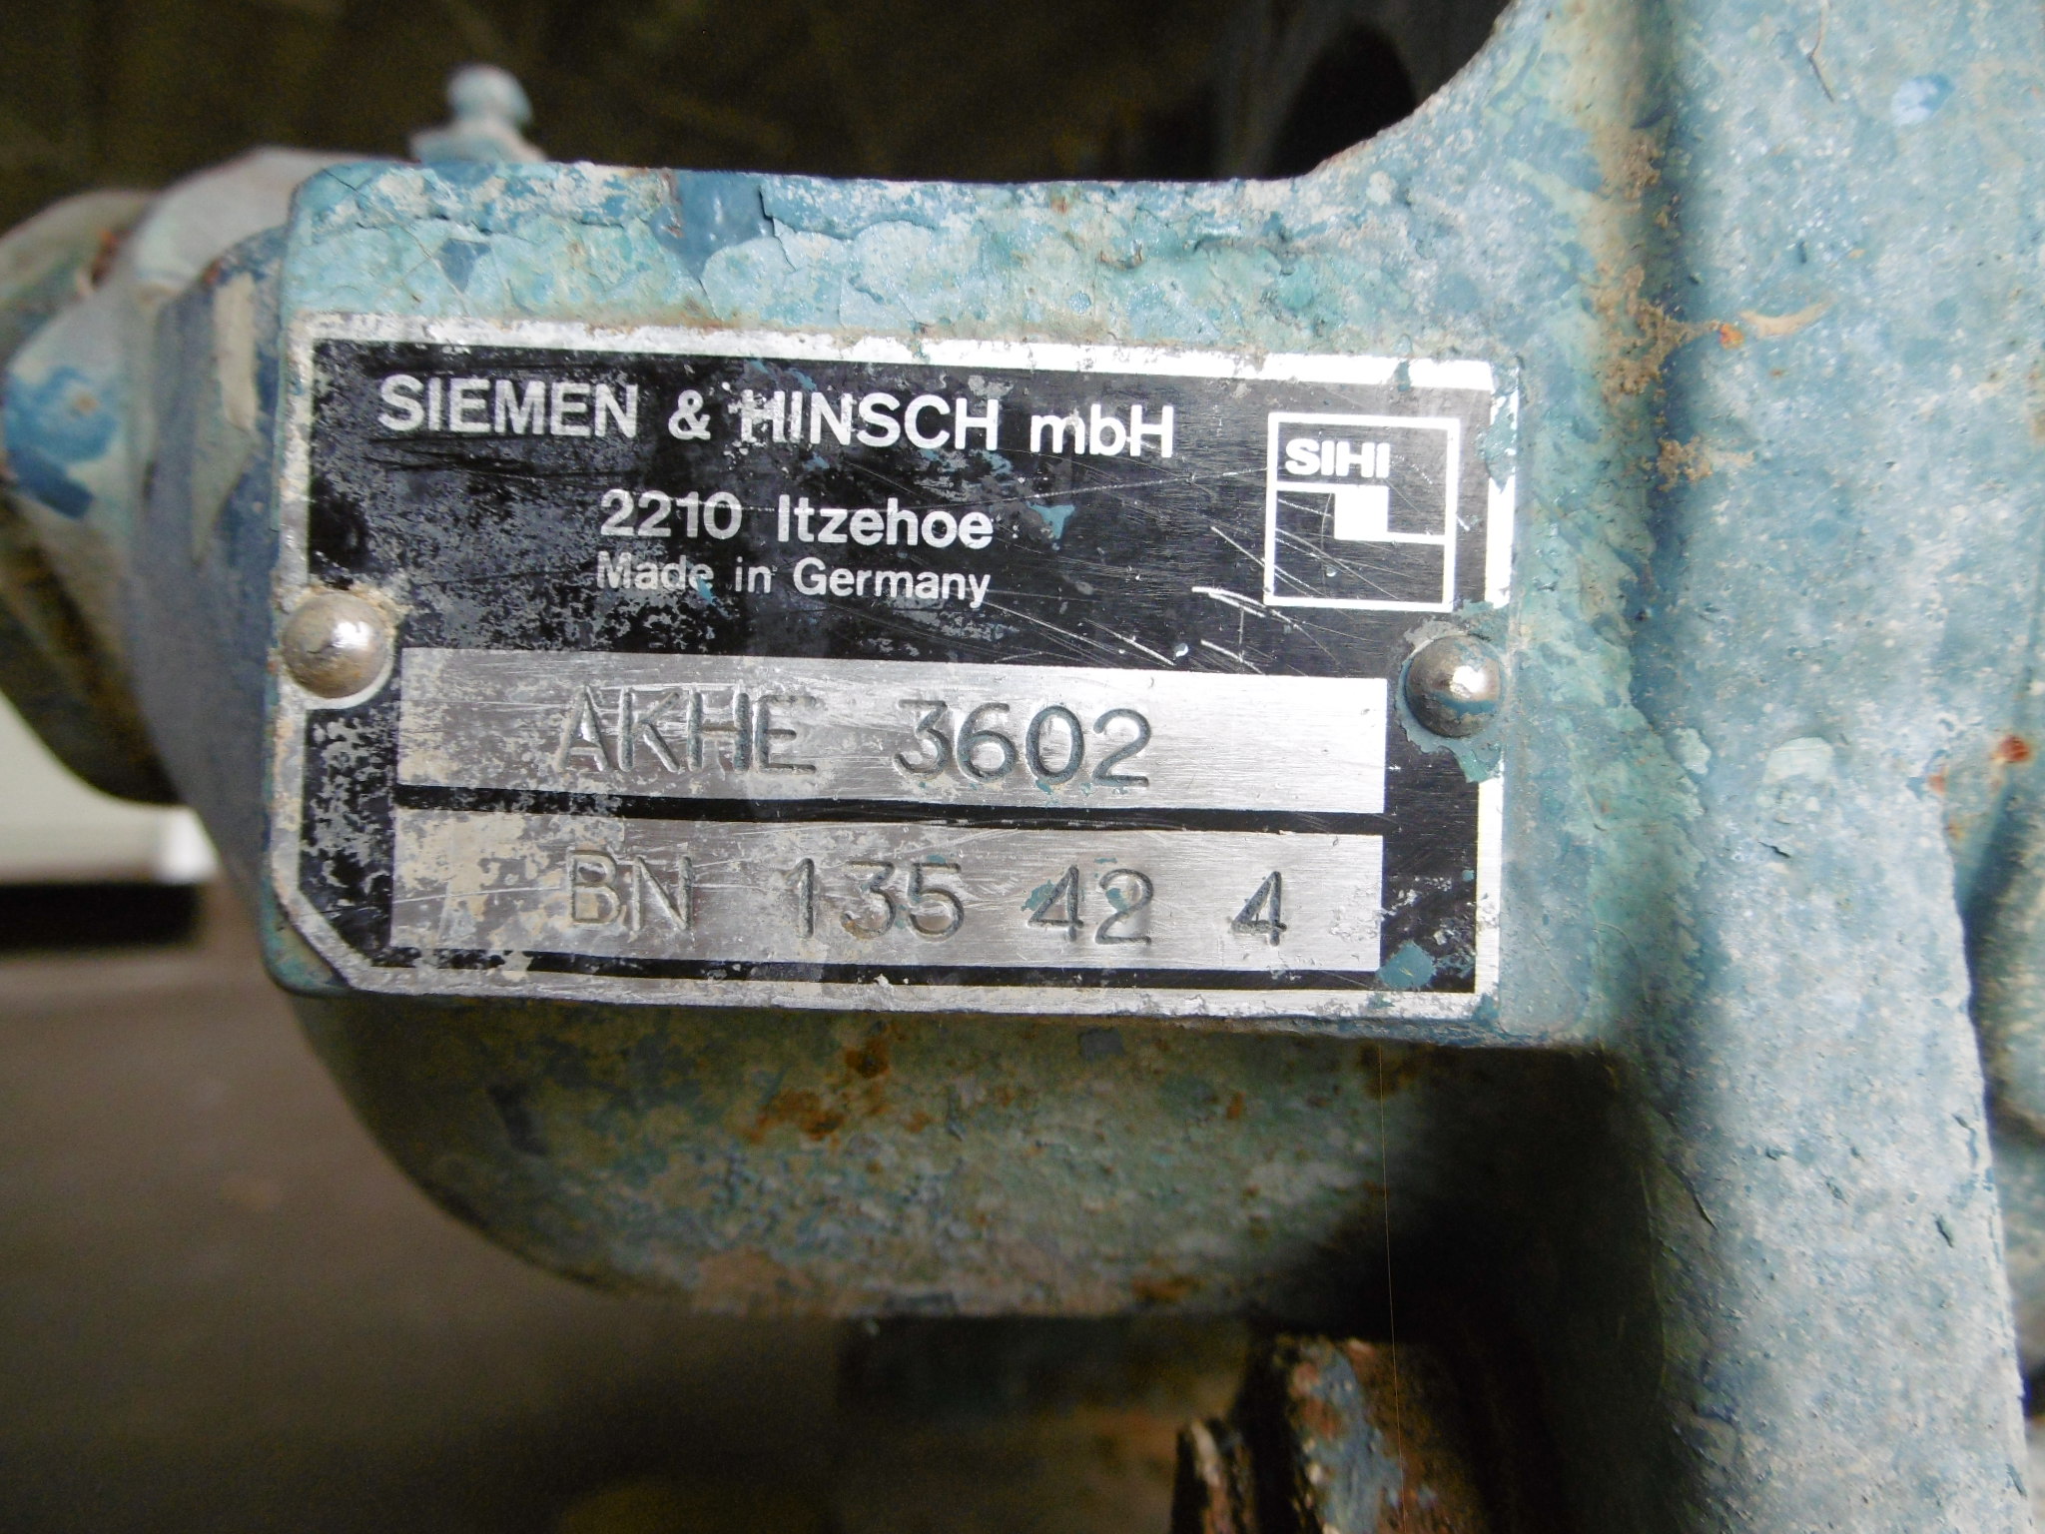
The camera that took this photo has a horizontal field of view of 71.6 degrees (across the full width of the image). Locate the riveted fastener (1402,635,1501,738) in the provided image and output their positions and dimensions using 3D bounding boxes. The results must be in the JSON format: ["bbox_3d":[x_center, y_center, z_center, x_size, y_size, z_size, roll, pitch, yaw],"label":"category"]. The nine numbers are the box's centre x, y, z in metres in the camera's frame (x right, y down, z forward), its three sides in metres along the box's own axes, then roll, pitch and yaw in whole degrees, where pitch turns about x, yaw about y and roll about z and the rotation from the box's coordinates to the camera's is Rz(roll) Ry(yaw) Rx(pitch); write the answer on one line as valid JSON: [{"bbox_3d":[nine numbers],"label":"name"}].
[{"bbox_3d":[0.022,-0.004,0.074,0.005,0.005,0.002,2,0,-3],"label":"riveted fastener"}]

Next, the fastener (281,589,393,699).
[{"bbox_3d":[-0.034,-0.006,0.071,0.005,0.005,0.002,2,0,-3],"label":"fastener"}]

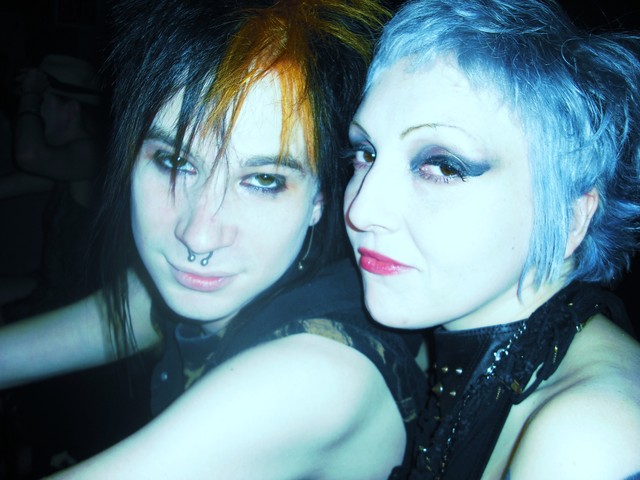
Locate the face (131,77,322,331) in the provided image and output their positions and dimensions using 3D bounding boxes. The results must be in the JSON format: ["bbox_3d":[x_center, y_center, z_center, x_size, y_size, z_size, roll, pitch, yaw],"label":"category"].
[{"bbox_3d":[-0.071,-0.029,0.540,0.147,0.200,0.125,11,22,-1],"label":"face"}]

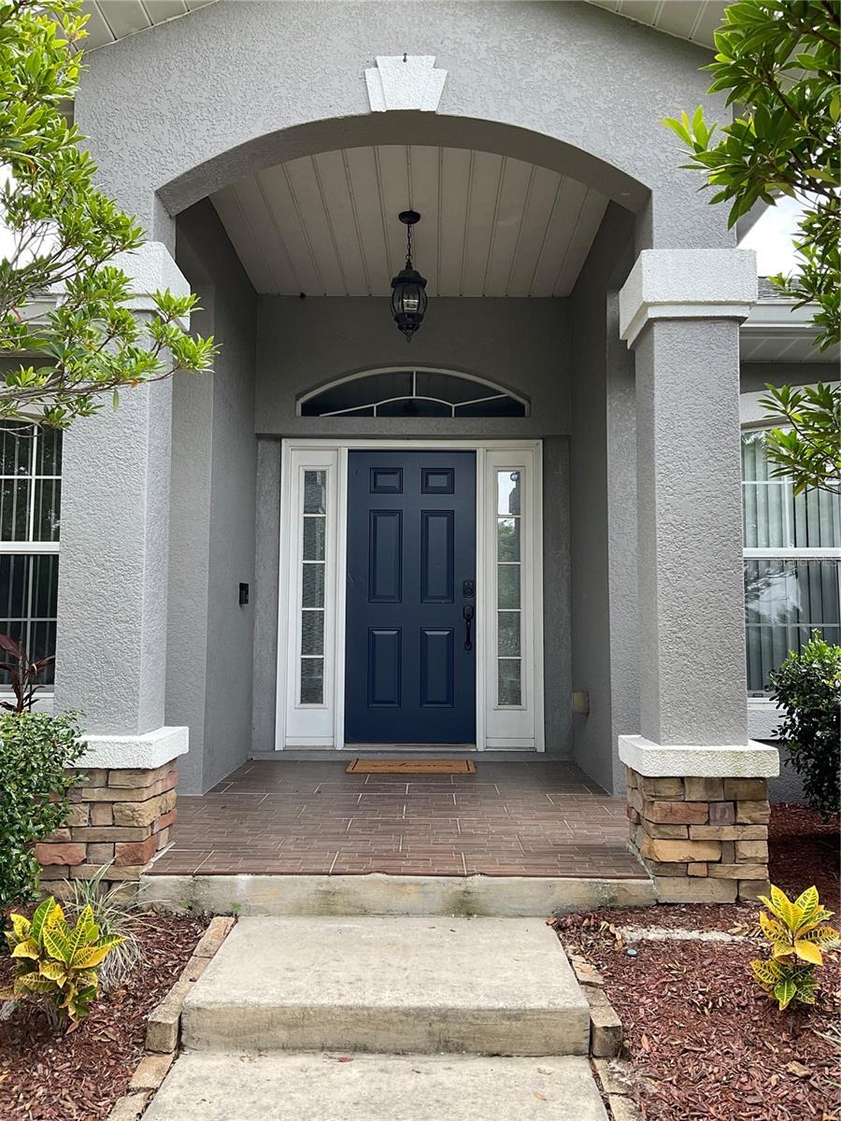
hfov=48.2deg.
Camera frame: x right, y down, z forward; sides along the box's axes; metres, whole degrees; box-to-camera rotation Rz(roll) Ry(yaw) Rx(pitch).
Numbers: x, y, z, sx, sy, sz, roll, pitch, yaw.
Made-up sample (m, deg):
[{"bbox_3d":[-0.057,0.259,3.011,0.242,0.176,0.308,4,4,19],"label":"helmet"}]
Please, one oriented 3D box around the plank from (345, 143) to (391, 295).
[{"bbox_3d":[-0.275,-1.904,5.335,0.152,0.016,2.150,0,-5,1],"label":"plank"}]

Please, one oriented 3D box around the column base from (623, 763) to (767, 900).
[{"bbox_3d":[1.026,1.002,3.532,0.430,0.445,0.450,0,-5,1],"label":"column base"}]

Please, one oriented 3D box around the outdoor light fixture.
[{"bbox_3d":[-0.062,-1.551,5.150,0.195,0.722,0.195,0,-5,1],"label":"outdoor light fixture"}]

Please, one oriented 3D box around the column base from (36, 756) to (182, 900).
[{"bbox_3d":[-1.186,0.989,3.571,0.430,0.450,0.450,0,-5,1],"label":"column base"}]

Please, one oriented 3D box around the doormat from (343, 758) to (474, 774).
[{"bbox_3d":[-0.053,1.306,5.958,0.790,0.015,0.510,0,-5,1],"label":"doormat"}]

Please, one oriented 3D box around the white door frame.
[{"bbox_3d":[-0.063,0.228,6.427,1.795,2.120,0.140,0,-5,1],"label":"white door frame"}]

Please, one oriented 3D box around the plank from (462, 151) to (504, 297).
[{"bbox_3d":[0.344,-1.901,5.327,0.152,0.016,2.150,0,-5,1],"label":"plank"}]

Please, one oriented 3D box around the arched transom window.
[{"bbox_3d":[-0.048,-1.131,6.488,1.585,0.380,0.080,0,-5,1],"label":"arched transom window"}]

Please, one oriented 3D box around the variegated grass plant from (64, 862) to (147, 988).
[{"bbox_3d":[-0.938,1.067,2.848,0.290,0.310,0.310,0,-5,1],"label":"variegated grass plant"}]

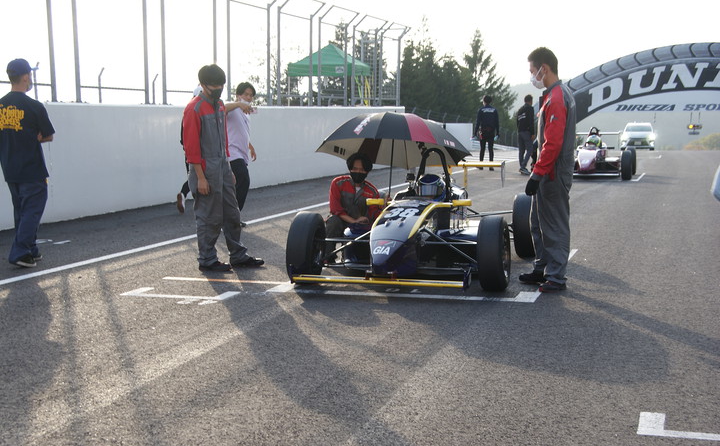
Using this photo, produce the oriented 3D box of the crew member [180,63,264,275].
[{"bbox_3d":[-1.129,-0.467,9.769,0.460,1.680,0.550,5,7,37],"label":"crew member"}]

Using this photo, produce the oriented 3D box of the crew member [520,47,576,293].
[{"bbox_3d":[1.405,-0.388,8.896,0.420,1.750,0.510,1,6,7],"label":"crew member"}]

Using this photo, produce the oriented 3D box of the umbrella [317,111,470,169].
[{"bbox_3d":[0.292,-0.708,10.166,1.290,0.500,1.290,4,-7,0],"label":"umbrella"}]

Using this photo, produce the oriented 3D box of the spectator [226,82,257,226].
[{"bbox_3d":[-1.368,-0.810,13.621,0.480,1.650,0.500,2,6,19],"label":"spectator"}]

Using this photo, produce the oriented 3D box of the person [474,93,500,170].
[{"bbox_3d":[2.920,-2.061,27.318,0.550,1.710,0.330,1,6,2],"label":"person"}]

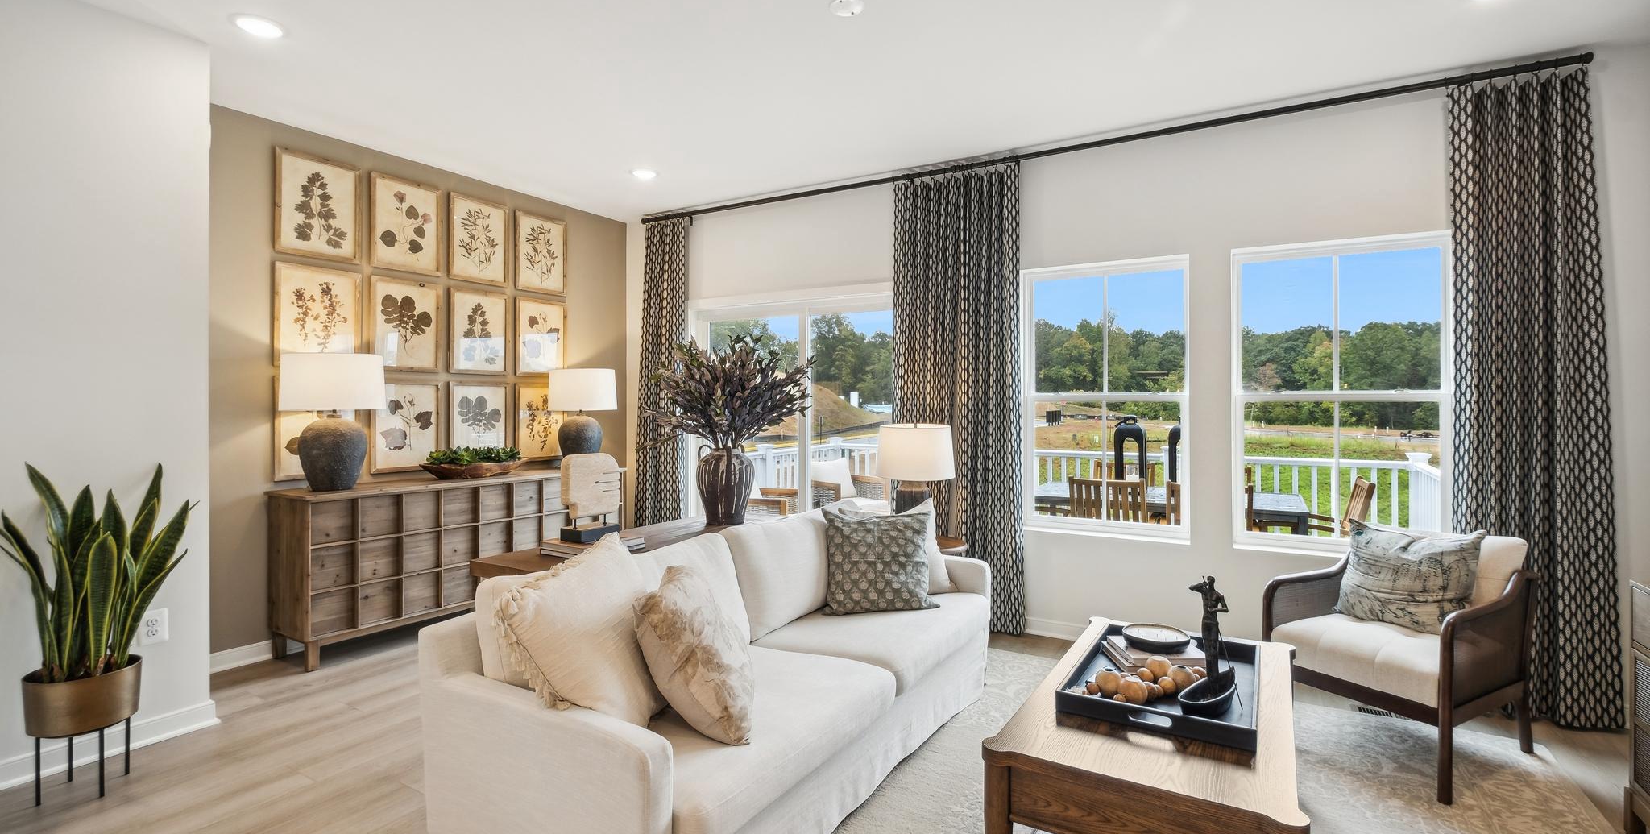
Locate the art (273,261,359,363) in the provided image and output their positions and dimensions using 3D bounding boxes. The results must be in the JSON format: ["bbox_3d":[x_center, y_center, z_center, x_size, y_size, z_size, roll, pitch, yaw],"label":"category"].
[{"bbox_3d":[-2.673,-0.522,3.647,0.032,0.524,0.397,1,2,30],"label":"art"}]

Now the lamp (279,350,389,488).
[{"bbox_3d":[-2.583,0.036,3.602,0.455,0.710,0.455,1,1,31],"label":"lamp"}]

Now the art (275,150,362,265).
[{"bbox_3d":[-2.675,-1.100,3.633,0.032,0.524,0.397,1,2,30],"label":"art"}]

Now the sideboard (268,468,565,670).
[{"bbox_3d":[-2.166,0.802,4.309,0.450,0.845,2.045,1,1,31],"label":"sideboard"}]

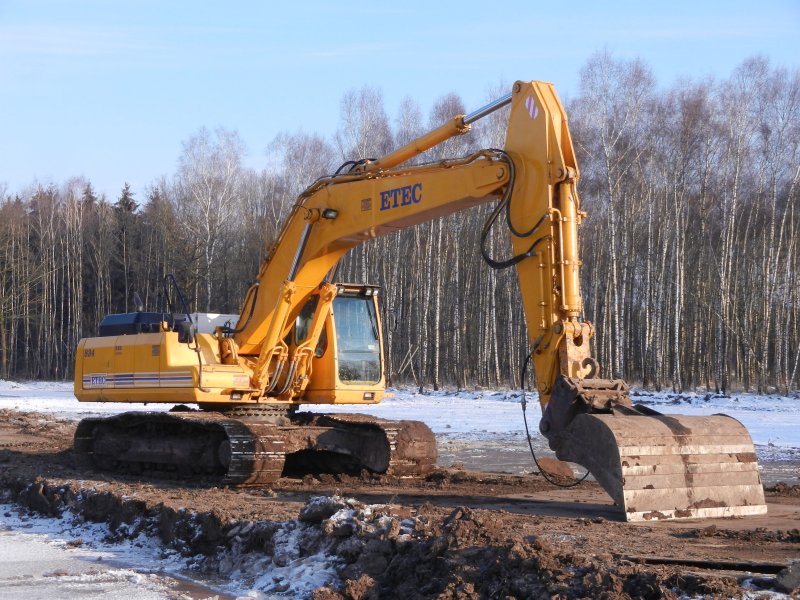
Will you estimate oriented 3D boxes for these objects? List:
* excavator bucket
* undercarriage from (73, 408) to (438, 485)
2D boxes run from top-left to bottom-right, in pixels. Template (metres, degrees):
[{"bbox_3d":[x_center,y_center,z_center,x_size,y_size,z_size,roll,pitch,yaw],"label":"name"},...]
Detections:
[{"bbox_3d":[2.897,1.803,17.347,2.140,1.120,1.120,3,-5,-36],"label":"excavator bucket"},{"bbox_3d":[-2.345,2.254,24.472,3.534,1.100,5.002,3,-5,-36],"label":"undercarriage"}]

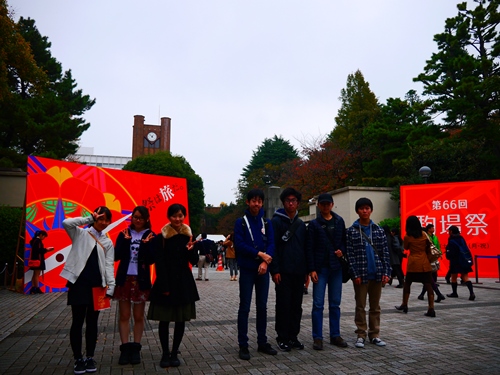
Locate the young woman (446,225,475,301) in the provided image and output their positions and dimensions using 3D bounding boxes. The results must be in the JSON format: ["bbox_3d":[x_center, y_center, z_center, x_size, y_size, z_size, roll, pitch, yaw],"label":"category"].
[{"bbox_3d":[4.693,1.678,9.058,0.580,1.590,0.480,-6,-10,35],"label":"young woman"}]

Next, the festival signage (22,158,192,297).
[{"bbox_3d":[-4.000,1.200,12.450,5.300,3.700,0.120,8,-20,-43],"label":"festival signage"}]

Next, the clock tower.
[{"bbox_3d":[-23.207,-0.244,93.743,8.600,31.100,8.500,2,-9,-13],"label":"clock tower"}]

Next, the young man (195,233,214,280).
[{"bbox_3d":[-1.647,2.512,14.729,0.580,1.710,0.380,0,-9,-5],"label":"young man"}]

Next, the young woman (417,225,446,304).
[{"bbox_3d":[3.899,1.620,8.747,0.580,1.620,0.460,-1,-9,5],"label":"young woman"}]

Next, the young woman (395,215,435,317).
[{"bbox_3d":[2.850,1.353,7.056,0.500,1.650,0.580,6,-11,-37],"label":"young woman"}]

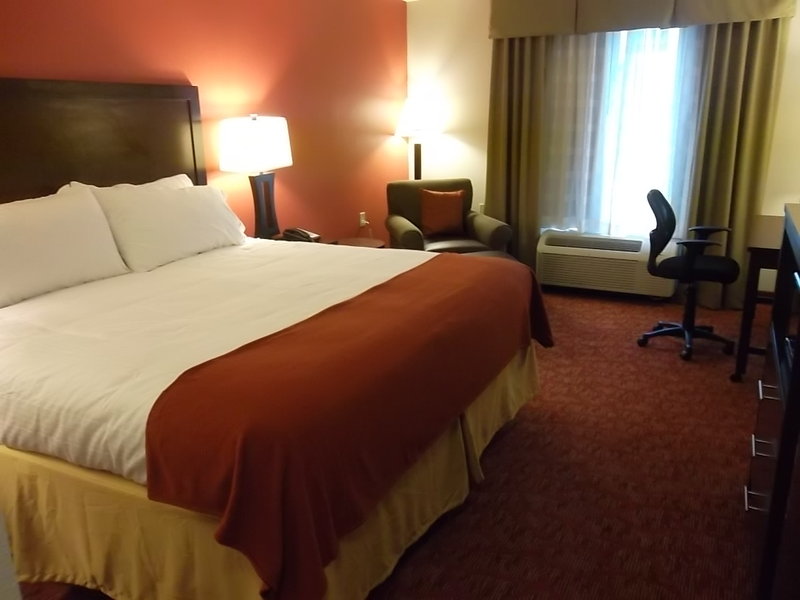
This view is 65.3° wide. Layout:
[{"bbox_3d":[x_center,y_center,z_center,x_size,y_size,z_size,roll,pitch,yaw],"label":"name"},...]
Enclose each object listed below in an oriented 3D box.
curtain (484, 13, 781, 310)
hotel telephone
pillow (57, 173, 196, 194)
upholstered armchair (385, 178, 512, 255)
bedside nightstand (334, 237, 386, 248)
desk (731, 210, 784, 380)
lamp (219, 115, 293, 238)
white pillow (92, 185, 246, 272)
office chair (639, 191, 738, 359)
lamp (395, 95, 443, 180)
[{"bbox_3d":[1.712,-1.064,4.999,2.140,2.060,0.160,7,18,27],"label":"curtain"},{"bbox_3d":[-0.652,-0.452,4.055,0.220,0.100,0.200,12,20,38],"label":"hotel telephone"},{"bbox_3d":[-1.316,-0.383,3.096,0.170,0.420,0.790,-8,10,30],"label":"pillow"},{"bbox_3d":[0.378,-0.485,5.165,0.840,0.900,0.840,-6,17,-17],"label":"upholstered armchair"},{"bbox_3d":[-0.350,-0.145,4.662,0.520,0.540,0.520,7,18,27],"label":"bedside nightstand"},{"bbox_3d":[2.406,-0.048,3.824,0.580,0.740,1.380,7,18,27],"label":"desk"},{"bbox_3d":[-0.814,-0.699,3.671,0.410,0.740,0.410,7,18,27],"label":"lamp"},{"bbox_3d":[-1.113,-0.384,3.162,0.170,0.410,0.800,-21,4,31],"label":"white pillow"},{"bbox_3d":[1.844,-0.188,3.960,0.560,0.950,0.590,7,18,27],"label":"office chair"},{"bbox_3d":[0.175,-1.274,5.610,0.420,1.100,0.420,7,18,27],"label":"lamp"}]

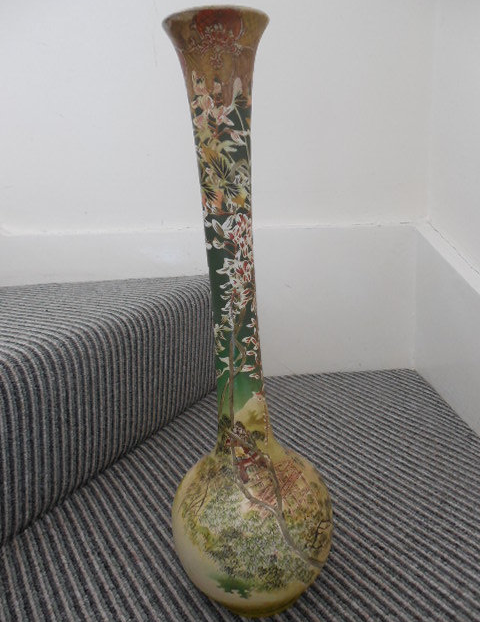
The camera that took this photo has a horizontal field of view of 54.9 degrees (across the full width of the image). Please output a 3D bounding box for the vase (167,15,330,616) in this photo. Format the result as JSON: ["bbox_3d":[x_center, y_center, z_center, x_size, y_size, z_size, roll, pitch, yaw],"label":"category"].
[{"bbox_3d":[-0.001,0.036,0.358,0.137,0.455,0.137,-4,17,0],"label":"vase"}]

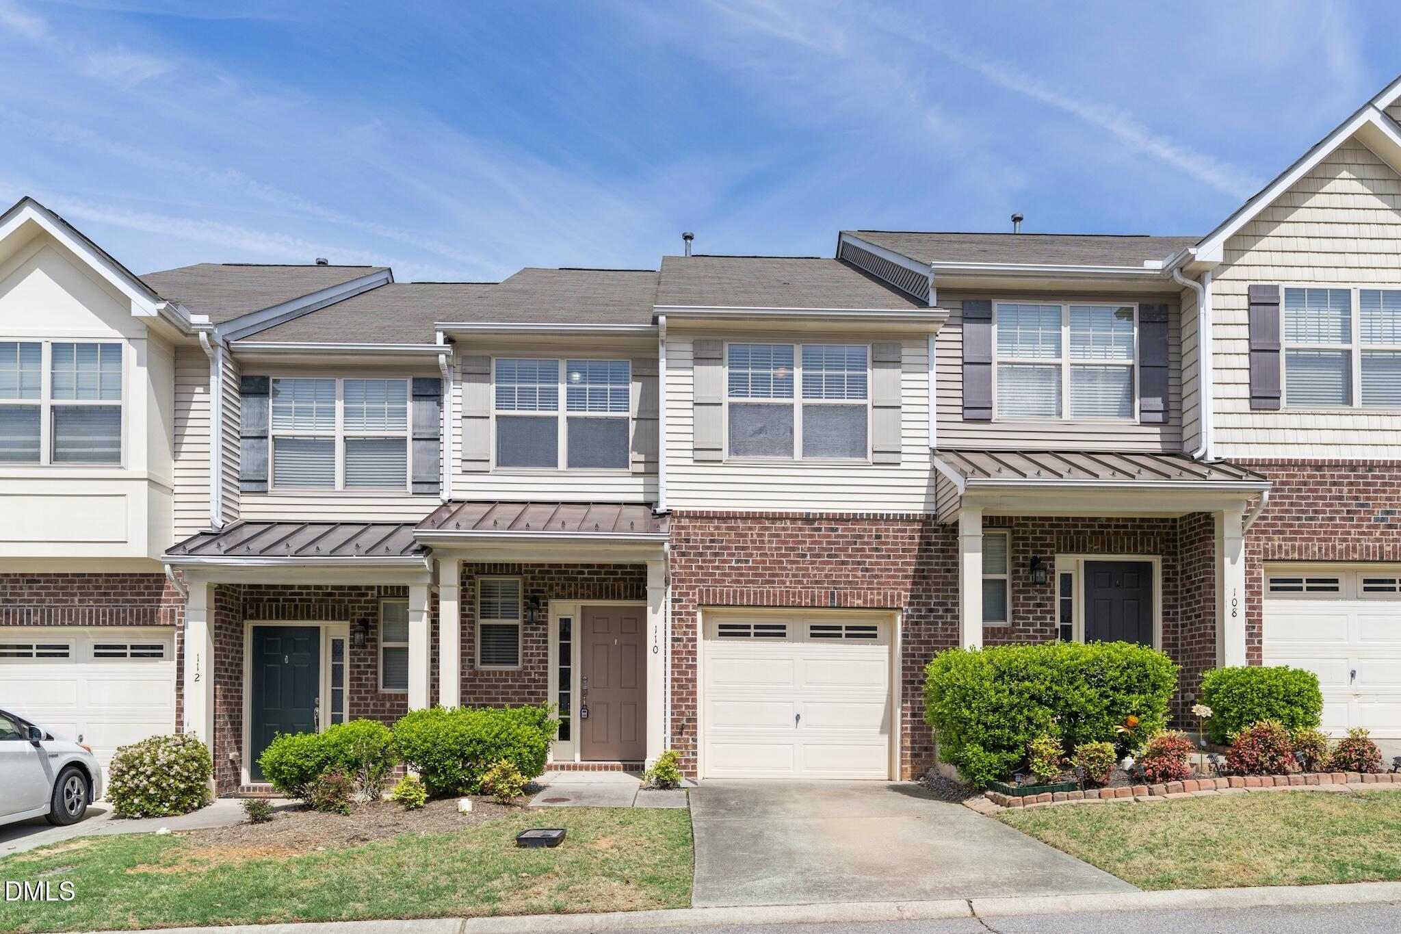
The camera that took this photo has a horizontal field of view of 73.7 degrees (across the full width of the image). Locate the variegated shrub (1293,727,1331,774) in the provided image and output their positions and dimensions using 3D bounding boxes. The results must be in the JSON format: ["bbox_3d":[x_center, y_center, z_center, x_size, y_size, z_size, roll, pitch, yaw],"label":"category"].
[{"bbox_3d":[5.563,2.576,8.500,0.360,0.400,0.360,0,-1,-1],"label":"variegated shrub"}]

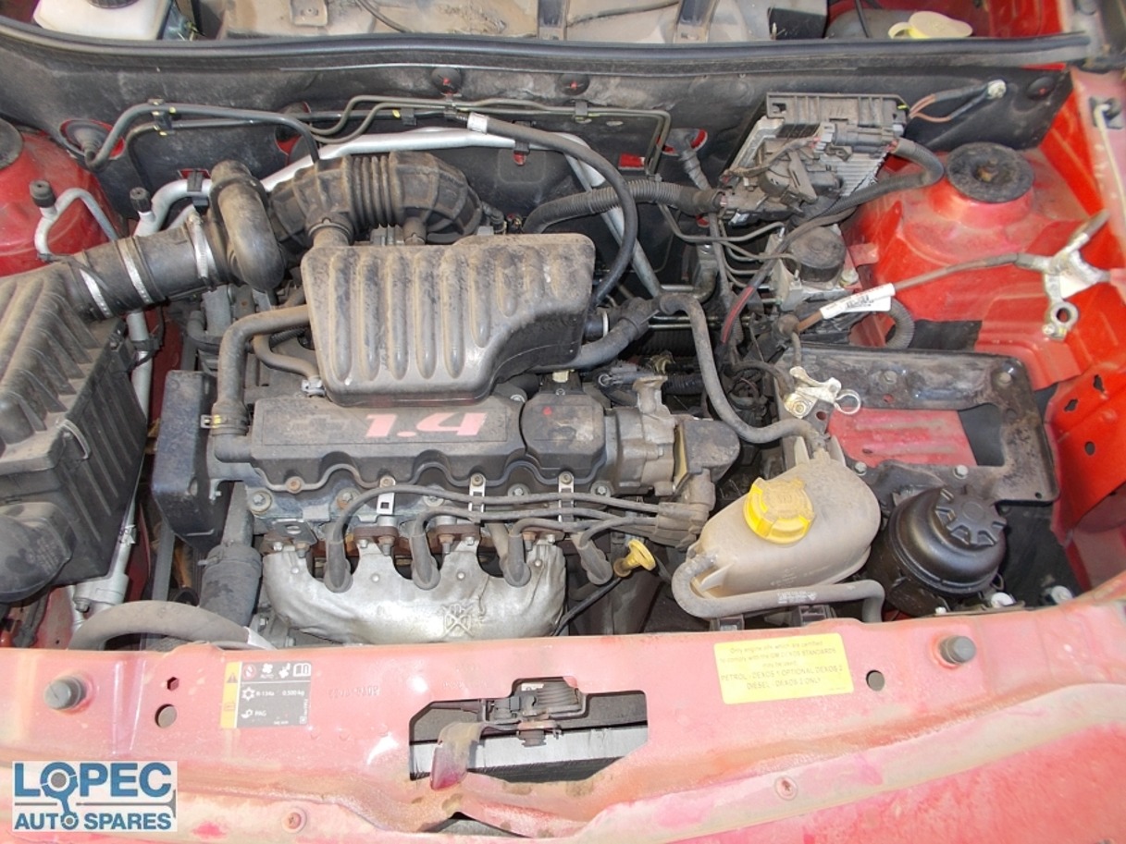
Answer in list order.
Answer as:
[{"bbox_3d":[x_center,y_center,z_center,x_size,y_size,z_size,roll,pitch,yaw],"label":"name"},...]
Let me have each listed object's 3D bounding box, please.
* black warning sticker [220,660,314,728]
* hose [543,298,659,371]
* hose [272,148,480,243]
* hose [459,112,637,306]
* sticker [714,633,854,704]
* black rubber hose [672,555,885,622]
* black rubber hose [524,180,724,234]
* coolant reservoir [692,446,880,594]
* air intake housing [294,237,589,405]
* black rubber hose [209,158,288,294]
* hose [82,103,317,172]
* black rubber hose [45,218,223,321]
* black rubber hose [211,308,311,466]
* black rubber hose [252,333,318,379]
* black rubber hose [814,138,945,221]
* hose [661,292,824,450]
[{"bbox_3d":[-0.238,0.219,0.679,0.069,0.001,0.051,-1,71,-4],"label":"black warning sticker"},{"bbox_3d":[0.043,-0.092,0.915,0.125,0.062,0.054,-32,64,-22],"label":"hose"},{"bbox_3d":[-0.195,-0.232,0.878,0.215,0.105,0.095,-1,57,-4],"label":"hose"},{"bbox_3d":[-0.015,-0.234,0.902,0.193,0.134,0.185,-1,57,-4],"label":"hose"},{"bbox_3d":[0.192,0.214,0.735,0.116,0.002,0.051,-2,66,-9],"label":"sticker"},{"bbox_3d":[0.208,0.164,0.815,0.200,0.052,0.052,0,62,-8],"label":"black rubber hose"},{"bbox_3d":[0.077,-0.248,0.987,0.248,0.051,0.073,-4,57,-6],"label":"black rubber hose"},{"bbox_3d":[0.218,0.102,0.850,0.182,0.130,0.125,0,62,-8],"label":"coolant reservoir"},{"bbox_3d":[-0.115,-0.098,0.845,0.278,0.095,0.168,0,62,-8],"label":"air intake housing"},{"bbox_3d":[-0.316,-0.195,0.850,0.068,0.082,0.108,0,62,-8],"label":"black rubber hose"},{"bbox_3d":[-0.396,-0.313,0.934,0.258,0.050,0.072,-1,57,-4],"label":"hose"},{"bbox_3d":[-0.430,-0.153,0.861,0.159,0.078,0.074,-20,61,-16],"label":"black rubber hose"},{"bbox_3d":[-0.296,-0.036,0.830,0.090,0.065,0.138,0,62,-8],"label":"black rubber hose"},{"bbox_3d":[-0.279,-0.066,0.850,0.064,0.032,0.042,0,62,-8],"label":"black rubber hose"},{"bbox_3d":[0.347,-0.269,0.938,0.135,0.069,0.073,-1,57,-4],"label":"black rubber hose"},{"bbox_3d":[0.187,-0.053,0.905,0.160,0.080,0.175,0,62,-8],"label":"hose"}]

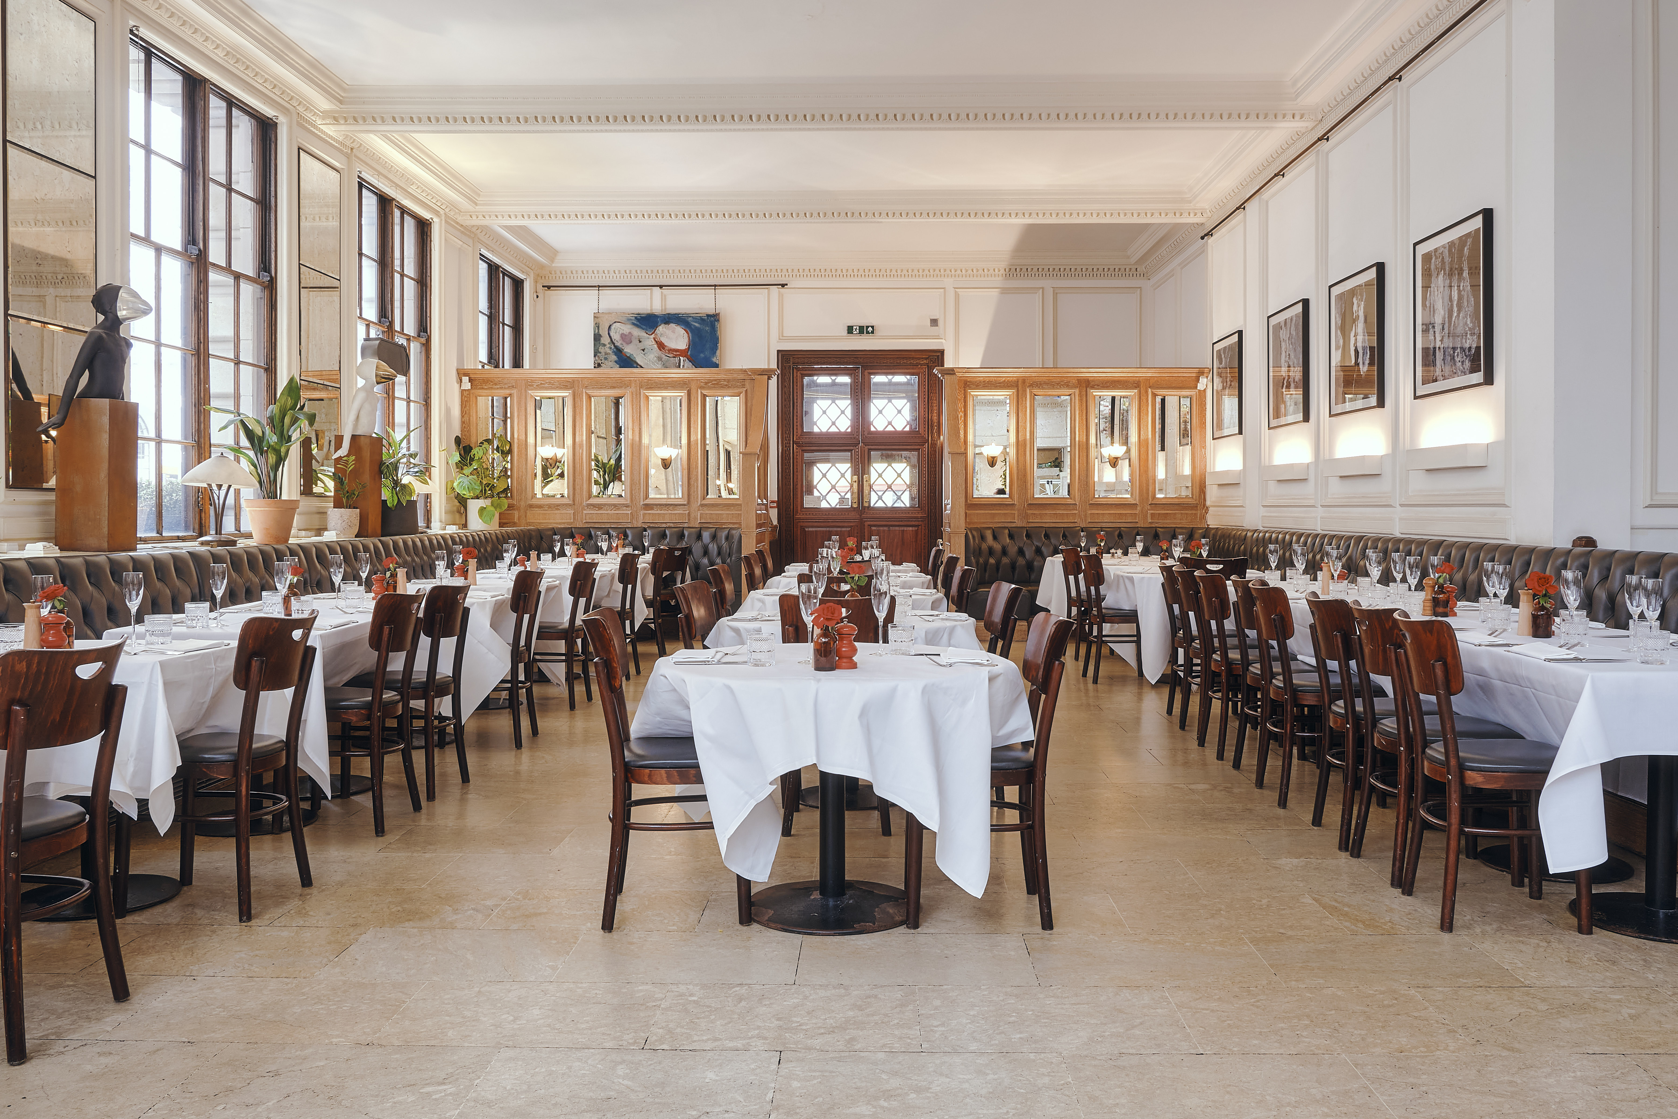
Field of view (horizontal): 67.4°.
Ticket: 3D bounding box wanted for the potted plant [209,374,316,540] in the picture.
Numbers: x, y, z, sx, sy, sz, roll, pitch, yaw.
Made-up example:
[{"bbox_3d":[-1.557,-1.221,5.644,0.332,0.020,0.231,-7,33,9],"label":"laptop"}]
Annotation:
[{"bbox_3d":[-2.937,-0.504,6.400,0.500,0.850,0.470,0,1,0],"label":"potted plant"}]

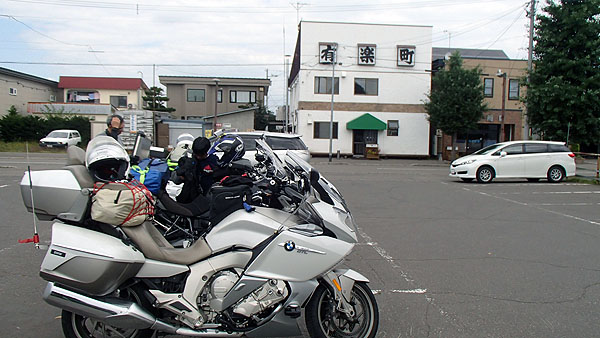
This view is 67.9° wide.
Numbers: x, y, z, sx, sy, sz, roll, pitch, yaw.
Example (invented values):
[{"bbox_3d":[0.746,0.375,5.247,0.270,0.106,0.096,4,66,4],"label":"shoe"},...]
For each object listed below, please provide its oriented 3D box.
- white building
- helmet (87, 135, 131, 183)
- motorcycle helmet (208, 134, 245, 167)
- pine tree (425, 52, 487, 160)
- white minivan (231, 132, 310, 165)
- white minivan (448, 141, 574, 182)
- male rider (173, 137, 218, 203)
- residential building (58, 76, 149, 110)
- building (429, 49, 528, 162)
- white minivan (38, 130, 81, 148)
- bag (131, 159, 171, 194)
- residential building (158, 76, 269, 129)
[{"bbox_3d":[4.833,-6.774,41.494,10.720,10.610,11.000,1,4,-6],"label":"white building"},{"bbox_3d":[-1.341,-0.074,3.120,0.270,0.300,0.320,-2,5,-37],"label":"helmet"},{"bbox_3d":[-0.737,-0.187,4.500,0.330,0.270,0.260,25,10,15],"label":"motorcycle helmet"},{"bbox_3d":[11.690,-4.672,33.500,4.400,7.800,4.400,1,4,-6],"label":"pine tree"},{"bbox_3d":[-2.144,-0.265,13.000,4.700,1.660,1.740,1,4,-6],"label":"white minivan"},{"bbox_3d":[8.116,-0.337,17.100,4.590,1.590,1.700,0,4,-9],"label":"white minivan"},{"bbox_3d":[-1.001,0.420,4.350,0.520,1.480,0.520,1,4,3],"label":"male rider"},{"bbox_3d":[-20.259,-5.763,48.620,8.050,7.260,8.500,1,4,-6],"label":"residential building"},{"bbox_3d":[14.577,-5.363,41.862,7.980,8.390,10.000,1,4,-6],"label":"building"},{"bbox_3d":[-18.504,-2.220,34.500,1.660,1.460,4.200,1,4,-7],"label":"white minivan"},{"bbox_3d":[-1.371,0.051,4.100,0.340,0.300,0.420,1,4,-6],"label":"bag"},{"bbox_3d":[-8.657,-5.630,47.742,10.500,7.060,8.500,1,4,-6],"label":"residential building"}]

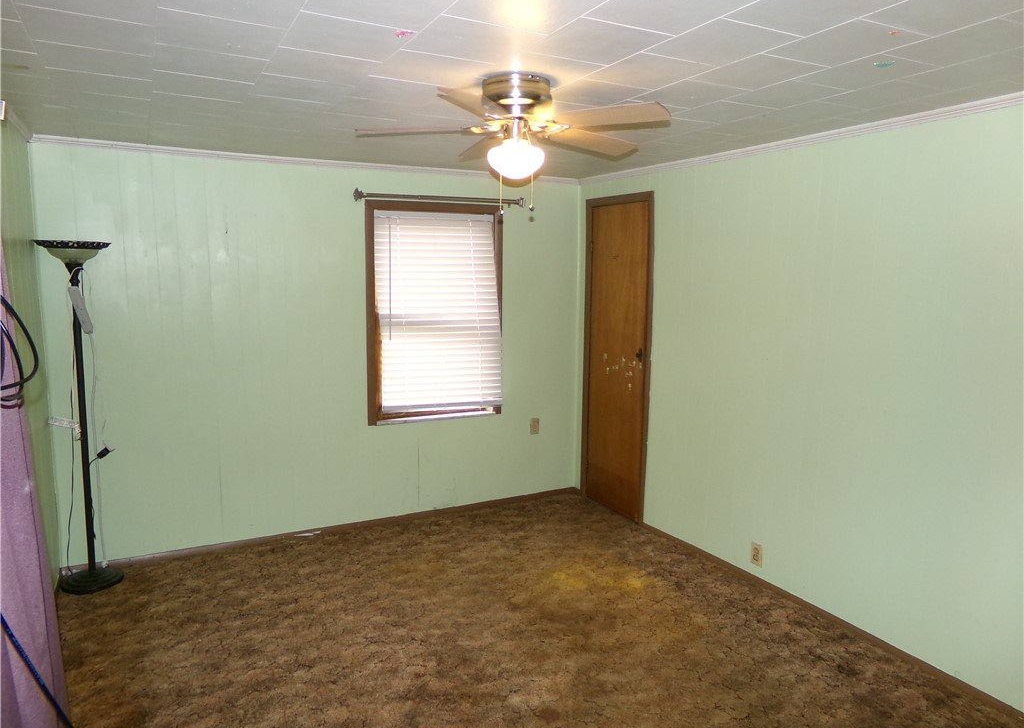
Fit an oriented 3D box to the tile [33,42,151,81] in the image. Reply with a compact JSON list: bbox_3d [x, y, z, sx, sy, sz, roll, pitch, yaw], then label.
[{"bbox_3d":[-1.270,-0.931,2.179,0.306,0.020,0.311,-3,8,-28],"label":"tile"}]

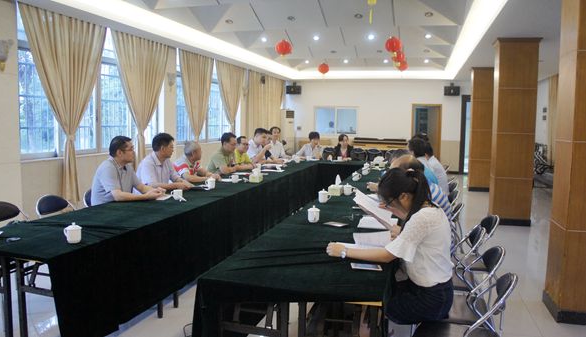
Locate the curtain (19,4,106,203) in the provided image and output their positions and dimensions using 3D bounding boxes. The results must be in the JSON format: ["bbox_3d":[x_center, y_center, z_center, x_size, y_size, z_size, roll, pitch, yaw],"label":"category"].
[{"bbox_3d":[-2.850,-0.740,5.542,0.160,2.380,1.360,2,6,17],"label":"curtain"}]

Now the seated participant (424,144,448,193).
[{"bbox_3d":[1.466,0.296,5.098,0.750,1.280,0.500,2,6,17],"label":"seated participant"}]

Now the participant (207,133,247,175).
[{"bbox_3d":[-0.949,0.135,6.294,0.700,1.300,0.530,2,6,17],"label":"participant"}]

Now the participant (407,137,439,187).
[{"bbox_3d":[1.270,0.334,4.531,0.750,1.320,0.480,2,6,17],"label":"participant"}]

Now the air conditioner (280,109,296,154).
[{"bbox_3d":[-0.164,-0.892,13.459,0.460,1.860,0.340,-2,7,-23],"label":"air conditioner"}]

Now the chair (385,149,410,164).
[{"bbox_3d":[2.702,-0.090,11.250,0.460,0.800,0.500,2,6,17],"label":"chair"}]

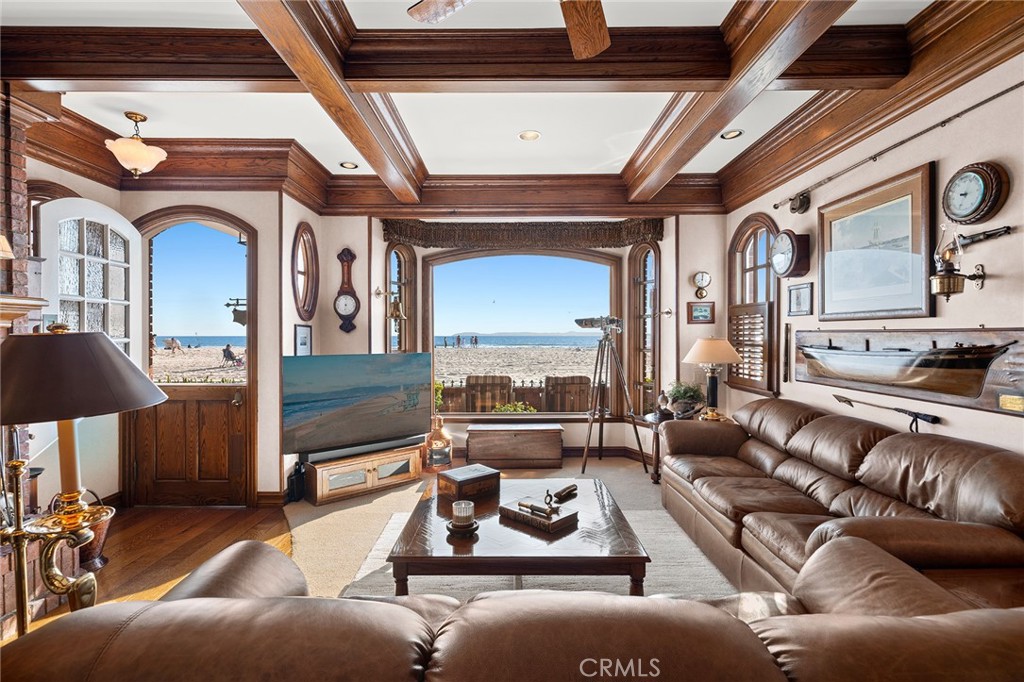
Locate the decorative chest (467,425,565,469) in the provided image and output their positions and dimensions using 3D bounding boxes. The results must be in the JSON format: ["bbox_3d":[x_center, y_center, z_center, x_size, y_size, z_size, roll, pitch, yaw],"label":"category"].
[{"bbox_3d":[0.042,1.143,5.289,1.020,0.410,0.370,0,1,0],"label":"decorative chest"}]

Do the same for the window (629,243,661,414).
[{"bbox_3d":[1.450,-0.100,5.300,0.120,1.938,0.539,0,1,-24],"label":"window"}]

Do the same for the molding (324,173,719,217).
[{"bbox_3d":[0.128,-1.422,4.714,4.053,0.332,0.220,0,1,0],"label":"molding"}]

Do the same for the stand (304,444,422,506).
[{"bbox_3d":[-1.362,1.196,4.473,0.300,0.325,1.050,1,1,44],"label":"stand"}]

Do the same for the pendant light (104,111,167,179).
[{"bbox_3d":[-2.617,-1.352,3.378,0.346,0.431,0.346,0,1,0],"label":"pendant light"}]

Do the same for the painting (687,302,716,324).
[{"bbox_3d":[1.891,-0.276,4.824,0.281,0.223,0.035,0,1,0],"label":"painting"}]

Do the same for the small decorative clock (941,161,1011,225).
[{"bbox_3d":[2.127,-0.676,2.234,0.065,0.280,0.280,0,1,0],"label":"small decorative clock"}]

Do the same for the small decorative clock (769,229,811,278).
[{"bbox_3d":[2.100,-0.664,3.666,0.118,0.354,0.348,0,1,0],"label":"small decorative clock"}]

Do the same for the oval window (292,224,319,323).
[{"bbox_3d":[-1.882,-0.640,4.430,0.070,0.910,0.490,0,1,0],"label":"oval window"}]

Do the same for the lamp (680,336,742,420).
[{"bbox_3d":[1.831,0.349,4.402,0.524,0.771,0.524,0,1,0],"label":"lamp"}]

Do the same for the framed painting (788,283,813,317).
[{"bbox_3d":[2.154,-0.296,3.623,0.022,0.235,0.275,0,1,0],"label":"framed painting"}]

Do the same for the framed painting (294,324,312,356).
[{"bbox_3d":[-1.907,0.029,4.427,0.022,0.370,0.330,0,1,0],"label":"framed painting"}]

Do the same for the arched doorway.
[{"bbox_3d":[-2.689,0.135,4.051,1.119,2.513,0.160,0,1,0],"label":"arched doorway"}]

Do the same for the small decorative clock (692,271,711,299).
[{"bbox_3d":[1.891,-0.551,4.801,0.183,0.278,0.080,0,1,0],"label":"small decorative clock"}]

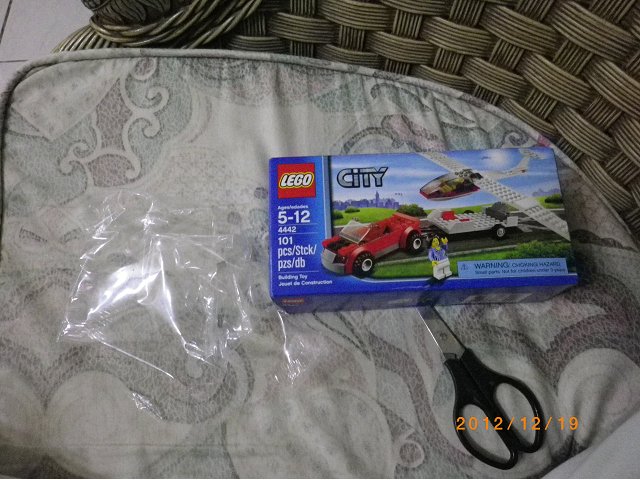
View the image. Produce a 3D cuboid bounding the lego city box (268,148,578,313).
[{"bbox_3d":[0.090,-0.009,0.504,0.262,0.065,0.137,-3,71,3],"label":"lego city box"}]

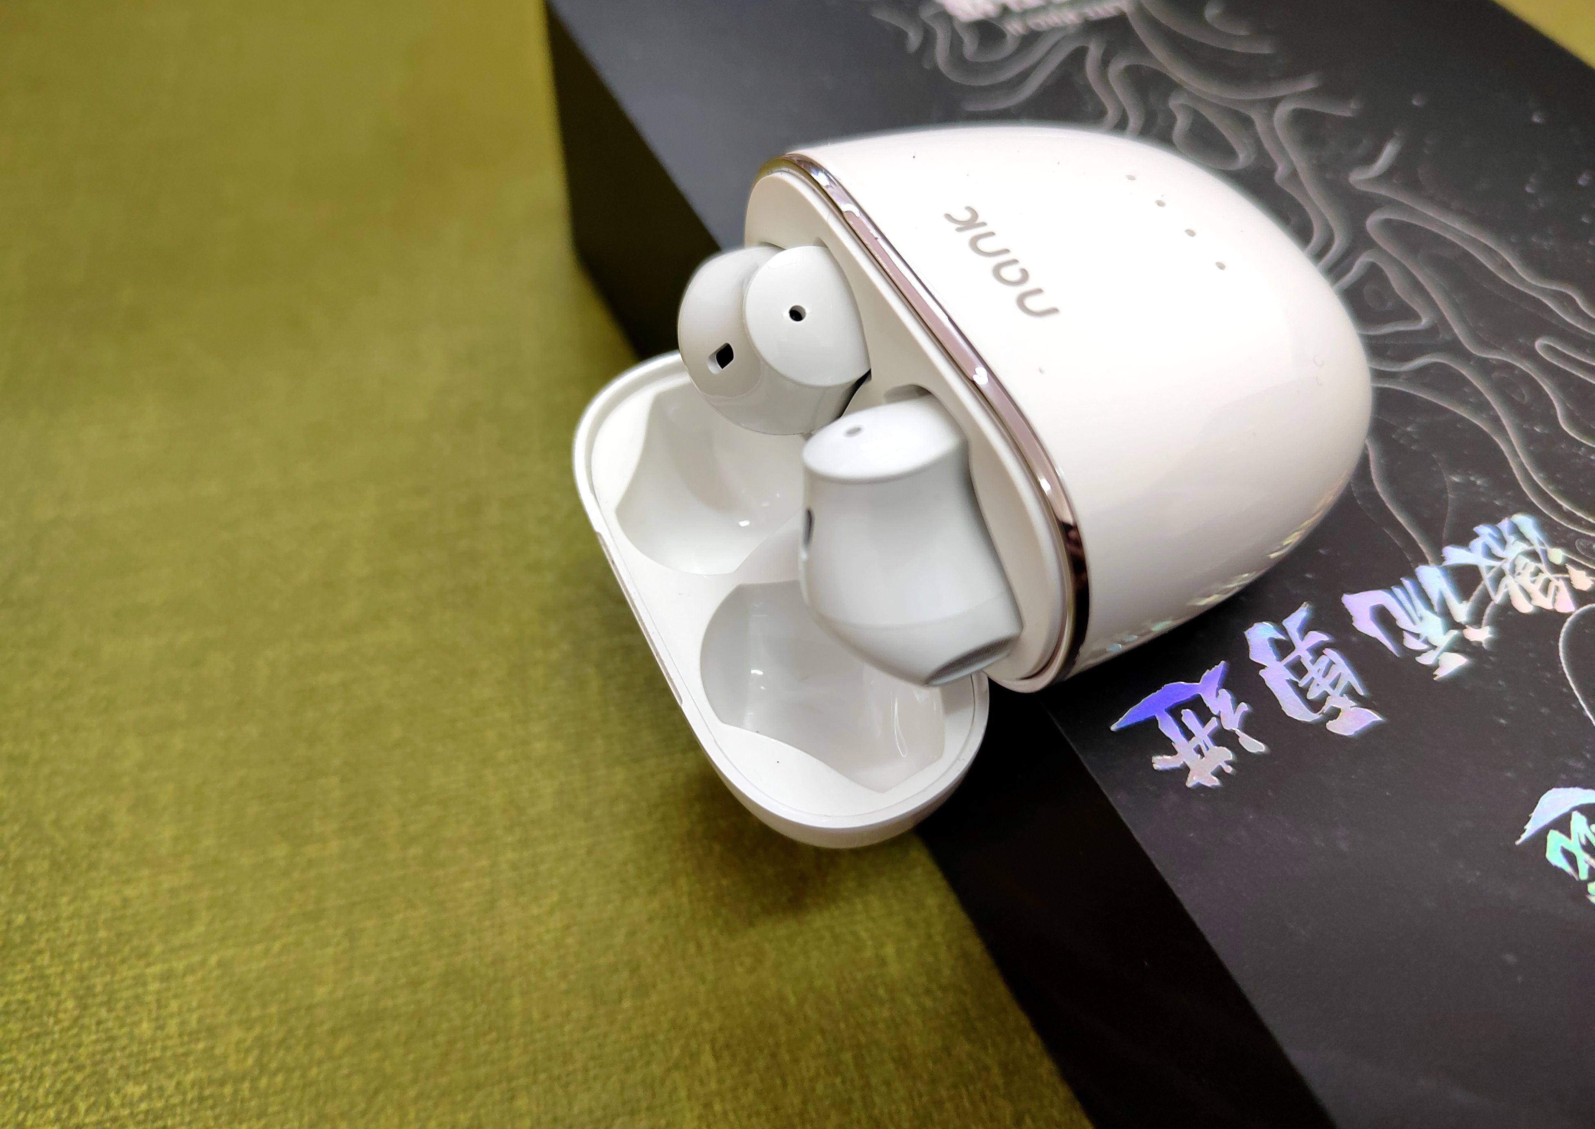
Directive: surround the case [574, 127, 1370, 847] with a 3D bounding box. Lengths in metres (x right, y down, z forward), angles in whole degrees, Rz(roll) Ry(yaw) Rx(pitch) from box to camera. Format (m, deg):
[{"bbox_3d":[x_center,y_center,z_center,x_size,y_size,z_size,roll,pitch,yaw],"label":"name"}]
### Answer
[{"bbox_3d":[0.014,-0.009,0.097,0.064,0.046,0.051,-20,61,-21],"label":"case"}]

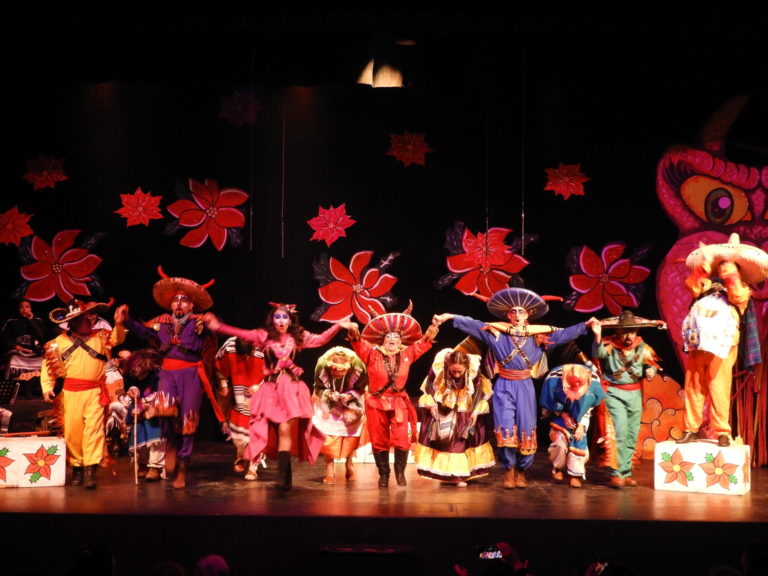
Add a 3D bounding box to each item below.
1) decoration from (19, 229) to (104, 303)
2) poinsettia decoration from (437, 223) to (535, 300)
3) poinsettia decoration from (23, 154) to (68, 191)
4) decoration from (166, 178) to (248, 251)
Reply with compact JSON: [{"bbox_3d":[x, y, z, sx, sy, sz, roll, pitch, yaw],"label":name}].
[{"bbox_3d":[-3.965,-0.277,15.000,1.057,0.910,0.060,0,-2,2],"label":"decoration"},{"bbox_3d":[1.223,-0.320,15.000,1.205,0.996,0.060,0,-2,2],"label":"poinsettia decoration"},{"bbox_3d":[-4.216,-1.439,15.200,0.546,0.440,0.070,0,-4,2],"label":"poinsettia decoration"},{"bbox_3d":[-2.170,-0.904,15.000,1.008,0.885,0.060,0,-2,2],"label":"decoration"}]

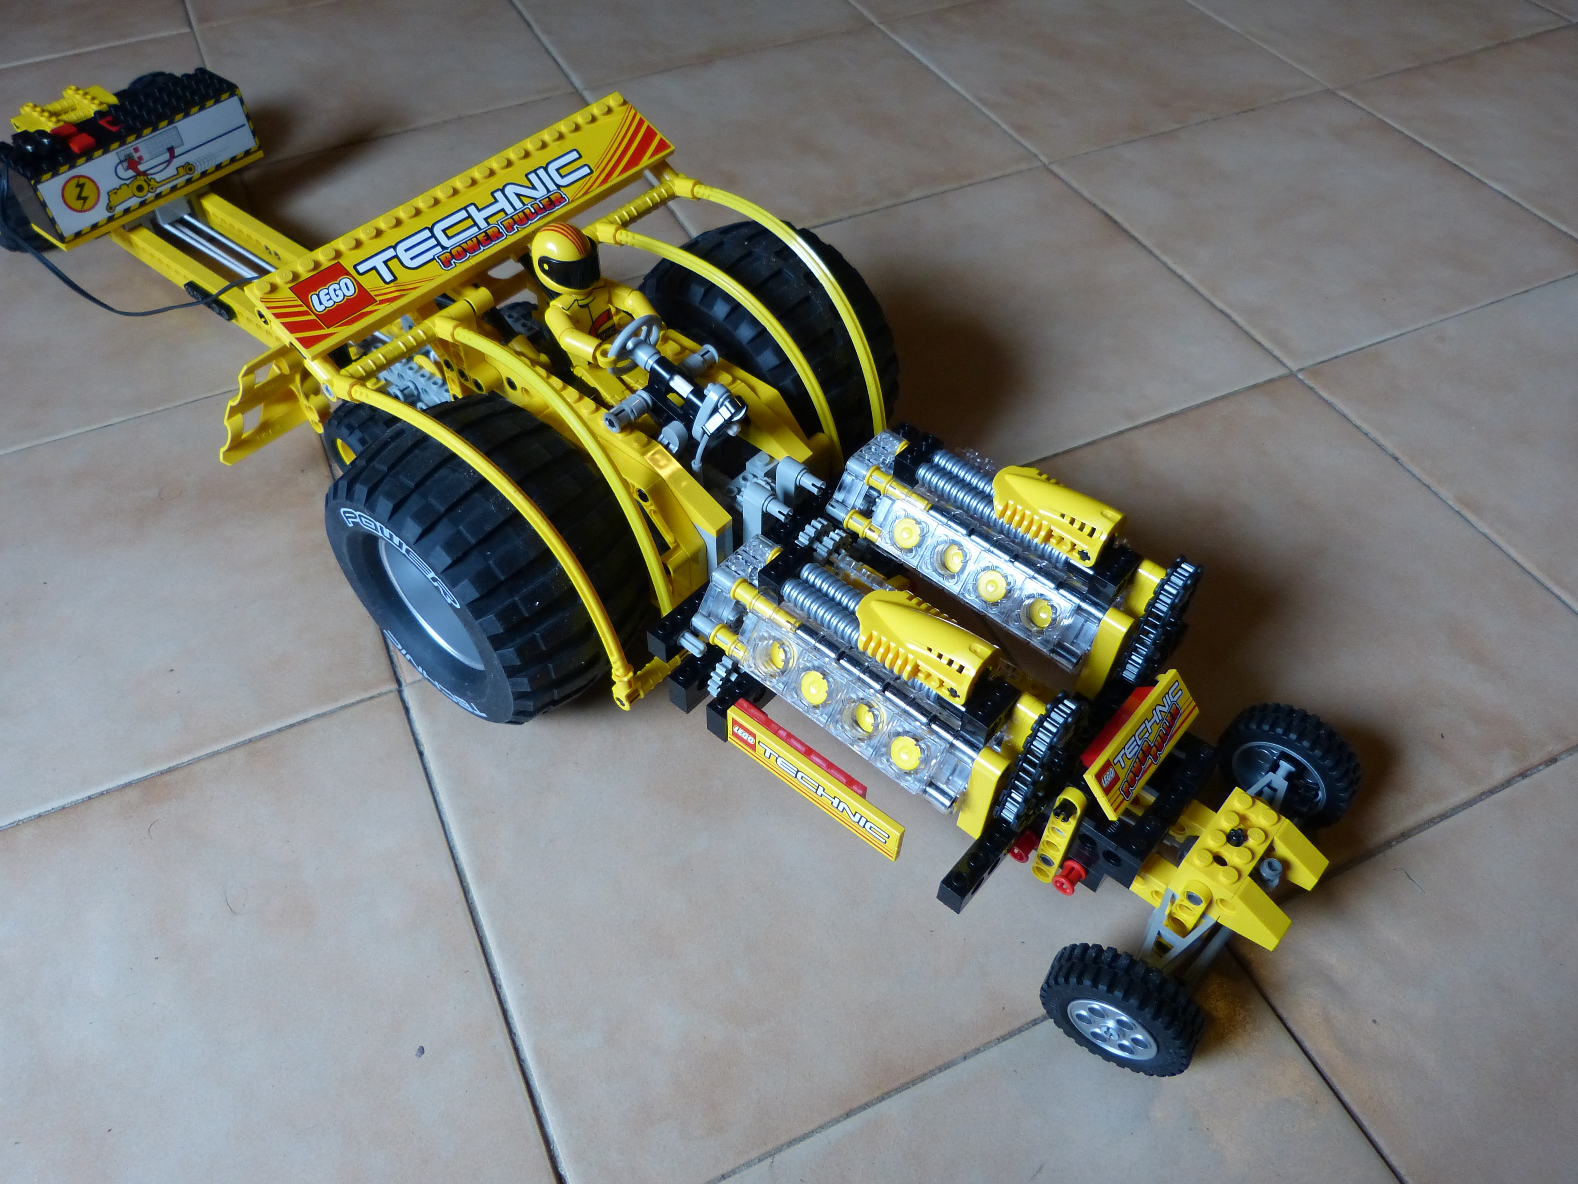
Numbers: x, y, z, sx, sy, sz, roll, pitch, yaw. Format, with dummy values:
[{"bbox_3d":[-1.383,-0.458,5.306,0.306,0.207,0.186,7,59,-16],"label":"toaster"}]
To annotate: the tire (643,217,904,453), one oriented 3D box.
[{"bbox_3d":[-0.012,-0.089,0.470,0.108,0.108,0.061,32,57,26],"label":"tire"}]

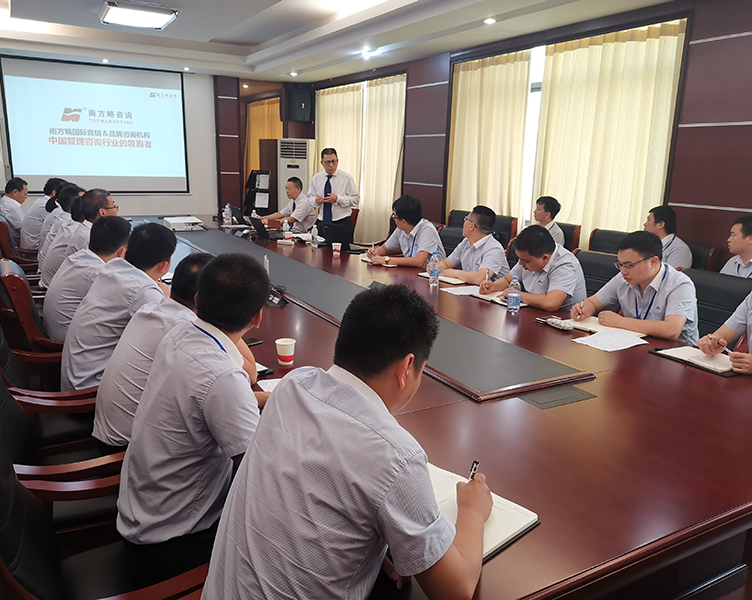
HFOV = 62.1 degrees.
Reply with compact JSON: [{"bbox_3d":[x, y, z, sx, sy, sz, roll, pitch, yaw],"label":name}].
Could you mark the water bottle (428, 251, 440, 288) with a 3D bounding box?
[{"bbox_3d":[0.374,-0.196,3.935,0.064,0.216,0.064,-6,14,-30],"label":"water bottle"}]

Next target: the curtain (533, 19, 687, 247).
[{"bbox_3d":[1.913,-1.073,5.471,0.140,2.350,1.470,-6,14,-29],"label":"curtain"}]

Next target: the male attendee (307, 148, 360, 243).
[{"bbox_3d":[-0.479,-0.770,6.673,0.530,1.650,0.360,4,13,10],"label":"male attendee"}]

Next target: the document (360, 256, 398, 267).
[{"bbox_3d":[0.070,-0.293,4.790,0.225,0.020,0.360,-6,14,-30],"label":"document"}]

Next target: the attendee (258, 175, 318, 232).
[{"bbox_3d":[-1.061,-0.790,7.452,0.720,1.310,0.520,-6,14,-29],"label":"attendee"}]

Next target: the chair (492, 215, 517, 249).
[{"bbox_3d":[0.962,-0.322,6.228,0.660,1.030,0.620,-6,14,-30],"label":"chair"}]

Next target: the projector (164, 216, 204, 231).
[{"bbox_3d":[-1.999,-0.782,6.535,0.310,0.105,0.270,-6,14,-29],"label":"projector"}]

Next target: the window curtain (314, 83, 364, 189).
[{"bbox_3d":[-0.575,-2.097,9.780,0.140,2.350,1.620,-6,14,-29],"label":"window curtain"}]

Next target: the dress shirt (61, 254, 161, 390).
[{"bbox_3d":[-1.044,0.122,2.550,0.420,0.620,0.470,-6,14,-29],"label":"dress shirt"}]

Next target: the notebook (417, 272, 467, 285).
[{"bbox_3d":[0.470,-0.160,4.324,0.230,0.020,0.370,-6,14,-29],"label":"notebook"}]

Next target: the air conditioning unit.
[{"bbox_3d":[-1.304,-1.607,9.881,0.480,1.830,0.340,-1,13,-12],"label":"air conditioning unit"}]

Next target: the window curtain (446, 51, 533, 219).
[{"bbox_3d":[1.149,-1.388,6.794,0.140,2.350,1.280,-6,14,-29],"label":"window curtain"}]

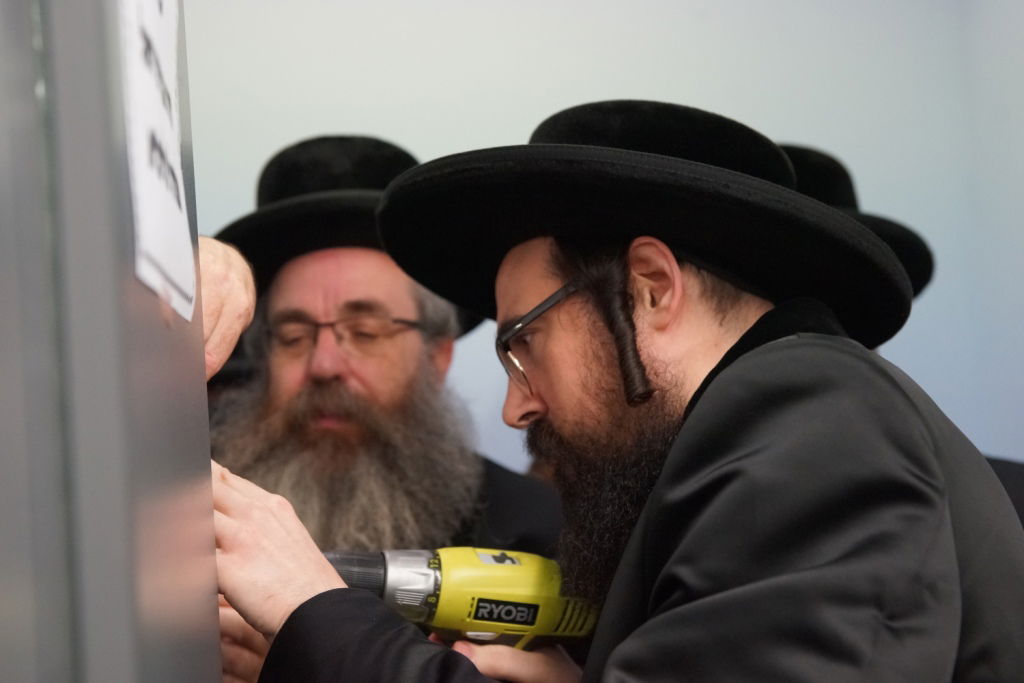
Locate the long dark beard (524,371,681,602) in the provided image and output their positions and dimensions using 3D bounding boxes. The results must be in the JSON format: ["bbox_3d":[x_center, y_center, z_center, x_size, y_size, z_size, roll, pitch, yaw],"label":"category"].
[{"bbox_3d":[0.077,0.104,1.190,0.115,0.168,0.148,-12,0,-4],"label":"long dark beard"}]

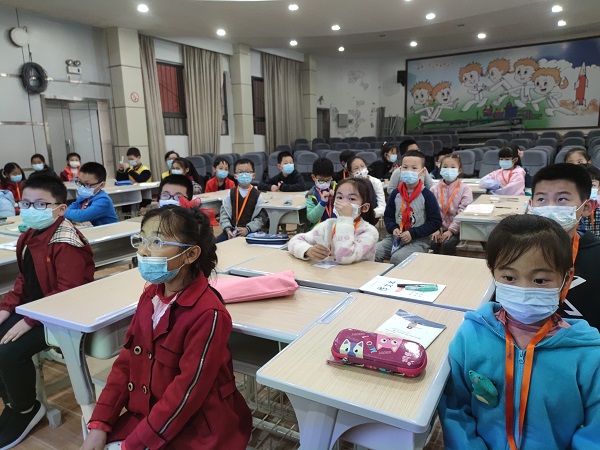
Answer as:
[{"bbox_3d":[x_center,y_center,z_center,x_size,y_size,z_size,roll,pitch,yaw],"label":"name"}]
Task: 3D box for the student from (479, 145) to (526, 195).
[{"bbox_3d":[1.991,-0.171,4.013,0.450,1.130,0.600,4,13,23],"label":"student"}]

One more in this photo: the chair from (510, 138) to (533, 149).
[{"bbox_3d":[4.586,-1.281,8.686,0.550,1.000,0.650,4,13,27],"label":"chair"}]

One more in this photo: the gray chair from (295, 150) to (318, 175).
[{"bbox_3d":[0.123,-0.844,7.975,0.540,1.065,0.620,1,12,12],"label":"gray chair"}]

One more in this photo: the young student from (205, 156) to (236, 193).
[{"bbox_3d":[-0.771,-0.121,4.256,0.430,1.110,0.600,-3,12,-6],"label":"young student"}]

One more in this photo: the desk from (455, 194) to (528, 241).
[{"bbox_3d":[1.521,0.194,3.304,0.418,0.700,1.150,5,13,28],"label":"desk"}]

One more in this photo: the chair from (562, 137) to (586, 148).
[{"bbox_3d":[5.575,-1.271,8.486,0.550,1.000,0.650,4,13,27],"label":"chair"}]

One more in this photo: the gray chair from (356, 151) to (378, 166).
[{"bbox_3d":[1.322,-0.921,8.079,0.540,0.960,0.580,-2,12,-3],"label":"gray chair"}]

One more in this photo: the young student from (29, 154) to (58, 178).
[{"bbox_3d":[-3.025,-0.308,5.000,0.410,1.060,0.500,-4,12,-15],"label":"young student"}]

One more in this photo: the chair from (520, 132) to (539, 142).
[{"bbox_3d":[5.915,-1.893,10.814,0.540,0.960,0.580,6,14,32],"label":"chair"}]

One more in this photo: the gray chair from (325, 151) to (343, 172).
[{"bbox_3d":[0.657,-0.840,7.877,0.540,1.077,0.620,2,12,14],"label":"gray chair"}]

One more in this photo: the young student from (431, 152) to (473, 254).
[{"bbox_3d":[1.087,0.069,3.095,0.390,1.155,0.600,3,12,20],"label":"young student"}]

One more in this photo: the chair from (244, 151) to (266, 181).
[{"bbox_3d":[-0.986,-0.860,8.169,0.540,1.059,0.620,1,11,8],"label":"chair"}]

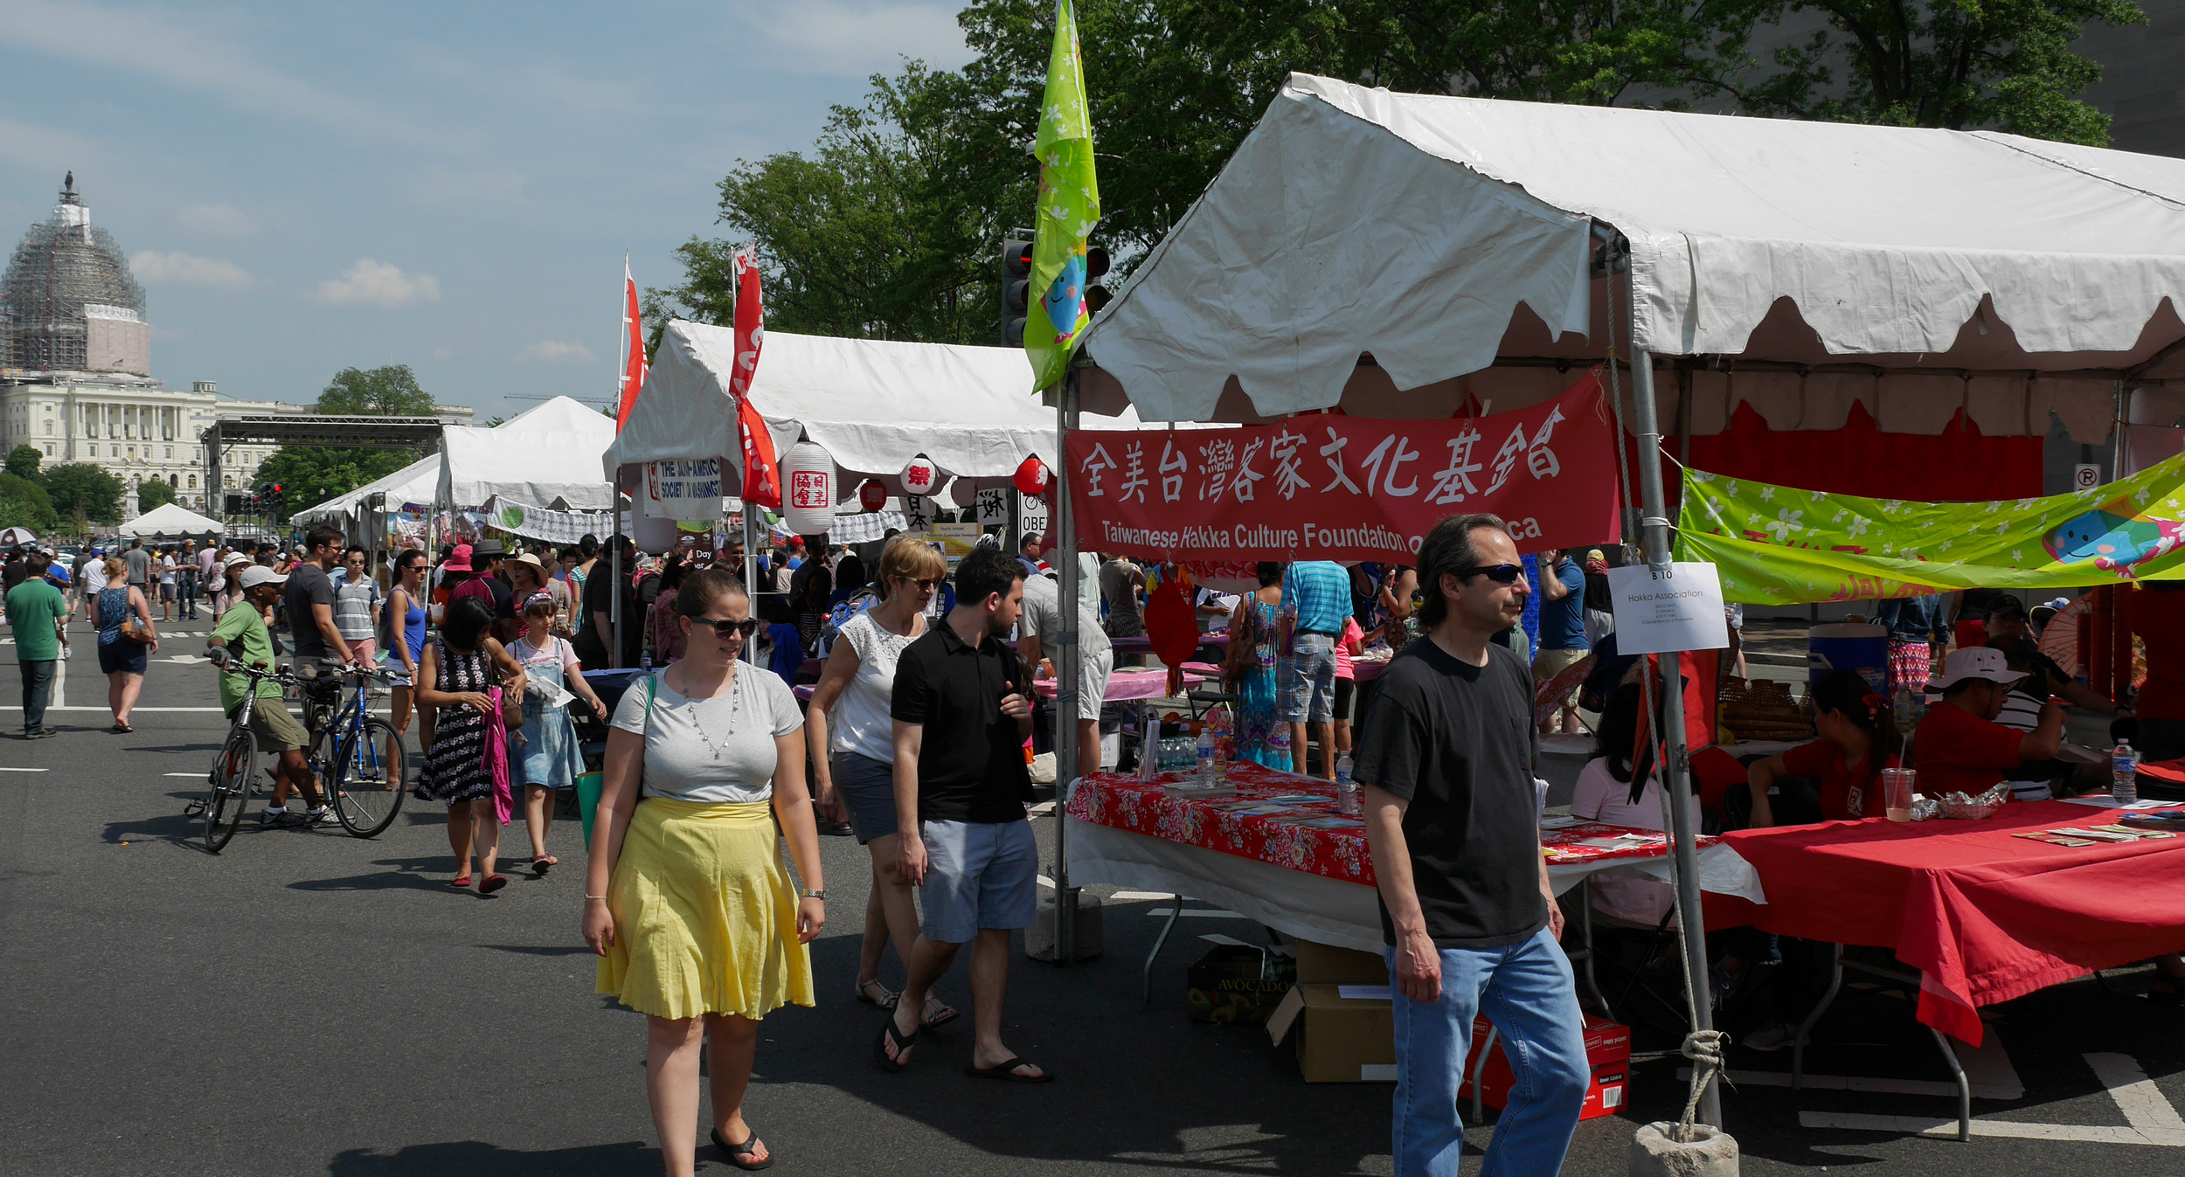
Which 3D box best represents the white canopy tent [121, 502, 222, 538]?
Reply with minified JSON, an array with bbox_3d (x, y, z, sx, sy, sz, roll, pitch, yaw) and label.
[{"bbox_3d":[-25.978,-0.887,56.993,3.100,3.000,3.100,0,1,-26],"label":"white canopy tent"}]

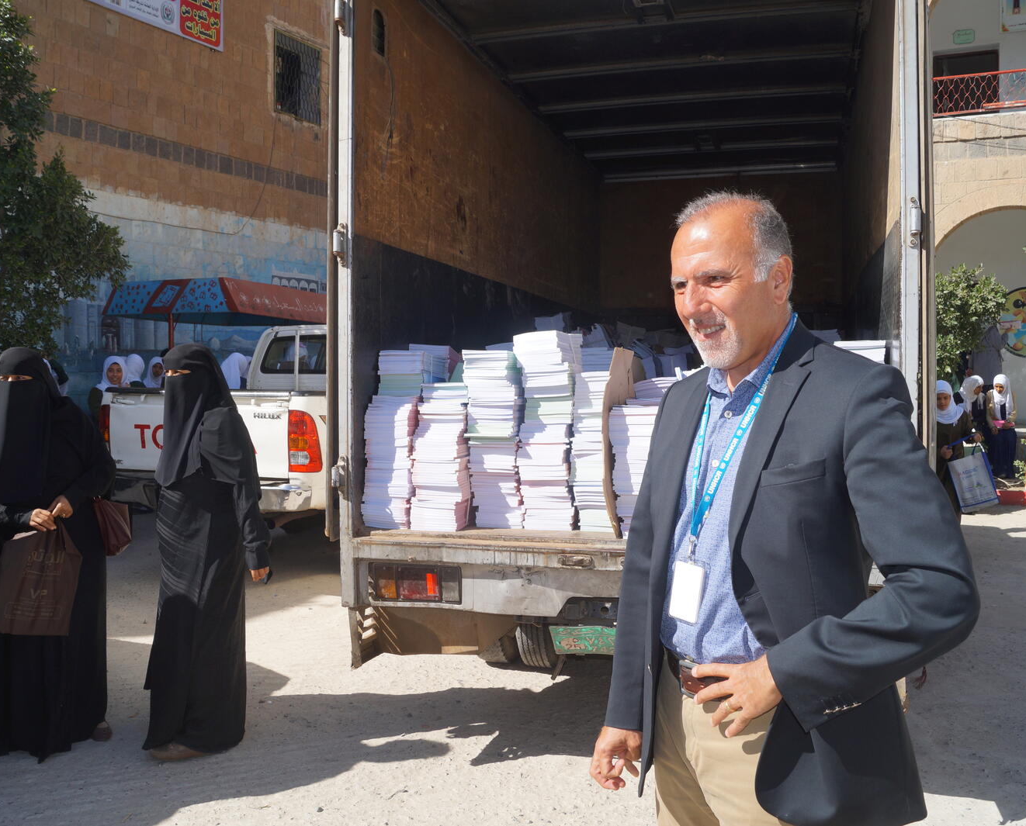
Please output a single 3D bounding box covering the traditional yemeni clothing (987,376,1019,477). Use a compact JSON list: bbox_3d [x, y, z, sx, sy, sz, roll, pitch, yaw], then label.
[{"bbox_3d":[5.990,0.185,11.417,0.420,1.333,0.580,0,2,7],"label":"traditional yemeni clothing"}]

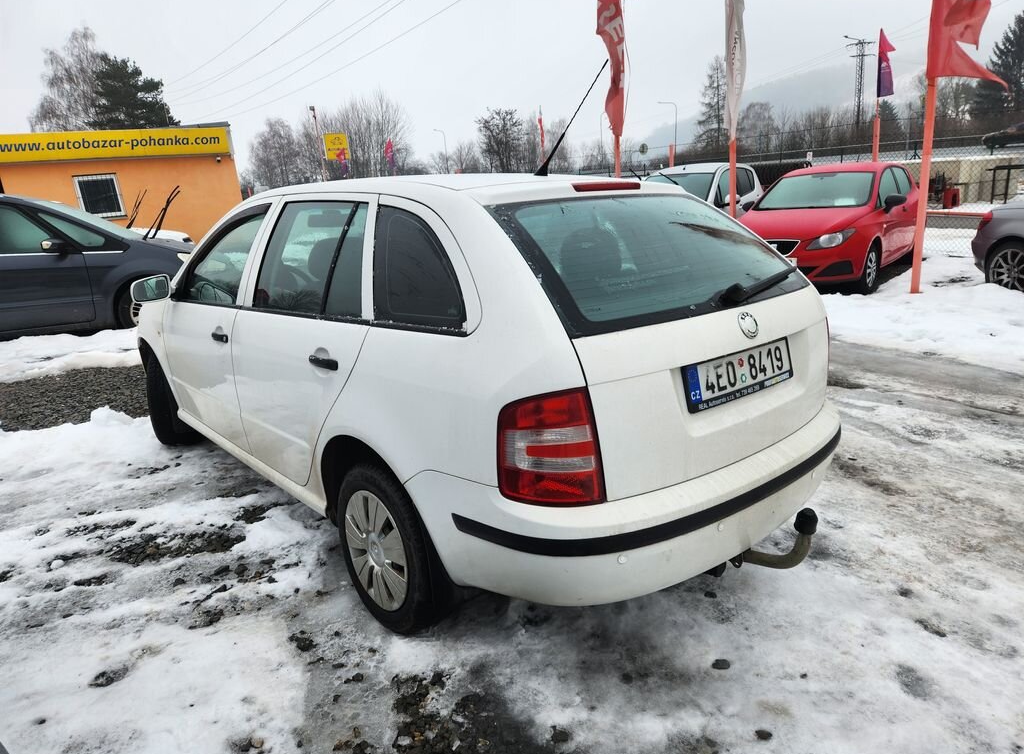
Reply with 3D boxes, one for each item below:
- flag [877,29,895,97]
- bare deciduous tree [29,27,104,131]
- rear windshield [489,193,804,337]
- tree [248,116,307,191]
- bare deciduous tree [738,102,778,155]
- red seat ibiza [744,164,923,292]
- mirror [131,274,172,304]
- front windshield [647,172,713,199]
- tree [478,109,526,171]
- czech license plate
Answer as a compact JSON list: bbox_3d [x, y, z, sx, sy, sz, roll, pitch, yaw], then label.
[{"bbox_3d":[6.211,-5.207,11.300,0.280,1.080,0.160,2,16,21],"label":"flag"},{"bbox_3d":[-25.829,-14.232,40.880,5.200,12.653,5.200,-13,17,-28],"label":"bare deciduous tree"},{"bbox_3d":[0.470,-0.386,2.043,1.152,0.100,0.546,-14,58,-38],"label":"rear windshield"},{"bbox_3d":[-20.564,-18.170,60.416,5.200,9.310,5.200,-9,16,-16],"label":"tree"},{"bbox_3d":[29.090,-27.789,80.386,5.000,9.082,5.000,1,16,20],"label":"bare deciduous tree"},{"bbox_3d":[4.084,-1.985,8.780,1.700,1.445,4.050,8,20,39],"label":"red seat ibiza"},{"bbox_3d":[-1.854,-0.451,3.471,0.110,0.150,0.190,9,18,40],"label":"mirror"},{"bbox_3d":[2.428,-2.853,10.365,1.330,0.160,0.790,8,56,39],"label":"front windshield"},{"bbox_3d":[-0.737,-16.014,50.389,3.800,7.518,3.800,-4,15,0],"label":"tree"},{"bbox_3d":[0.654,-0.013,1.929,0.530,0.122,0.020,-14,4,-38],"label":"czech license plate"}]

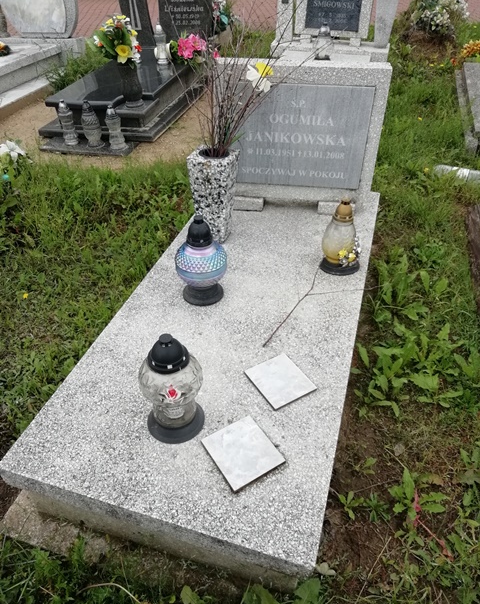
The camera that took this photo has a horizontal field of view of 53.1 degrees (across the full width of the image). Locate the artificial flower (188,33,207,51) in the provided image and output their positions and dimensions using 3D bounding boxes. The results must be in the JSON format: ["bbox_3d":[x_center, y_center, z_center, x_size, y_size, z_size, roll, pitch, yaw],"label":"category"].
[{"bbox_3d":[-0.338,-2.070,3.820,0.125,0.120,0.090,-3,39,-5],"label":"artificial flower"}]

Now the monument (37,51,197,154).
[{"bbox_3d":[-0.849,-1.845,4.109,0.874,0.297,1.747,8,39,11],"label":"monument"}]

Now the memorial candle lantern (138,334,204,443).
[{"bbox_3d":[-0.164,0.195,1.164,0.150,0.287,0.150,-7,39,-9],"label":"memorial candle lantern"}]

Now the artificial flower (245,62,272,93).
[{"bbox_3d":[0.067,-0.775,1.660,0.060,0.095,0.095,-42,52,-21],"label":"artificial flower"}]

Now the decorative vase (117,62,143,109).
[{"bbox_3d":[-0.783,-1.588,3.517,0.145,0.274,0.145,-7,39,-9],"label":"decorative vase"}]

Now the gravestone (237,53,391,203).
[{"bbox_3d":[0.242,-0.694,2.004,0.657,0.557,0.083,3,41,3],"label":"gravestone"}]

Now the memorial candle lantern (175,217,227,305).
[{"bbox_3d":[-0.127,-0.146,1.591,0.170,0.293,0.170,-3,38,-4],"label":"memorial candle lantern"}]

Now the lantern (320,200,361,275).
[{"bbox_3d":[0.376,-0.250,1.748,0.152,0.267,0.152,0,38,0],"label":"lantern"}]

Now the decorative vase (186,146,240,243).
[{"bbox_3d":[-0.098,-0.409,1.893,0.156,0.359,0.143,9,40,10],"label":"decorative vase"}]

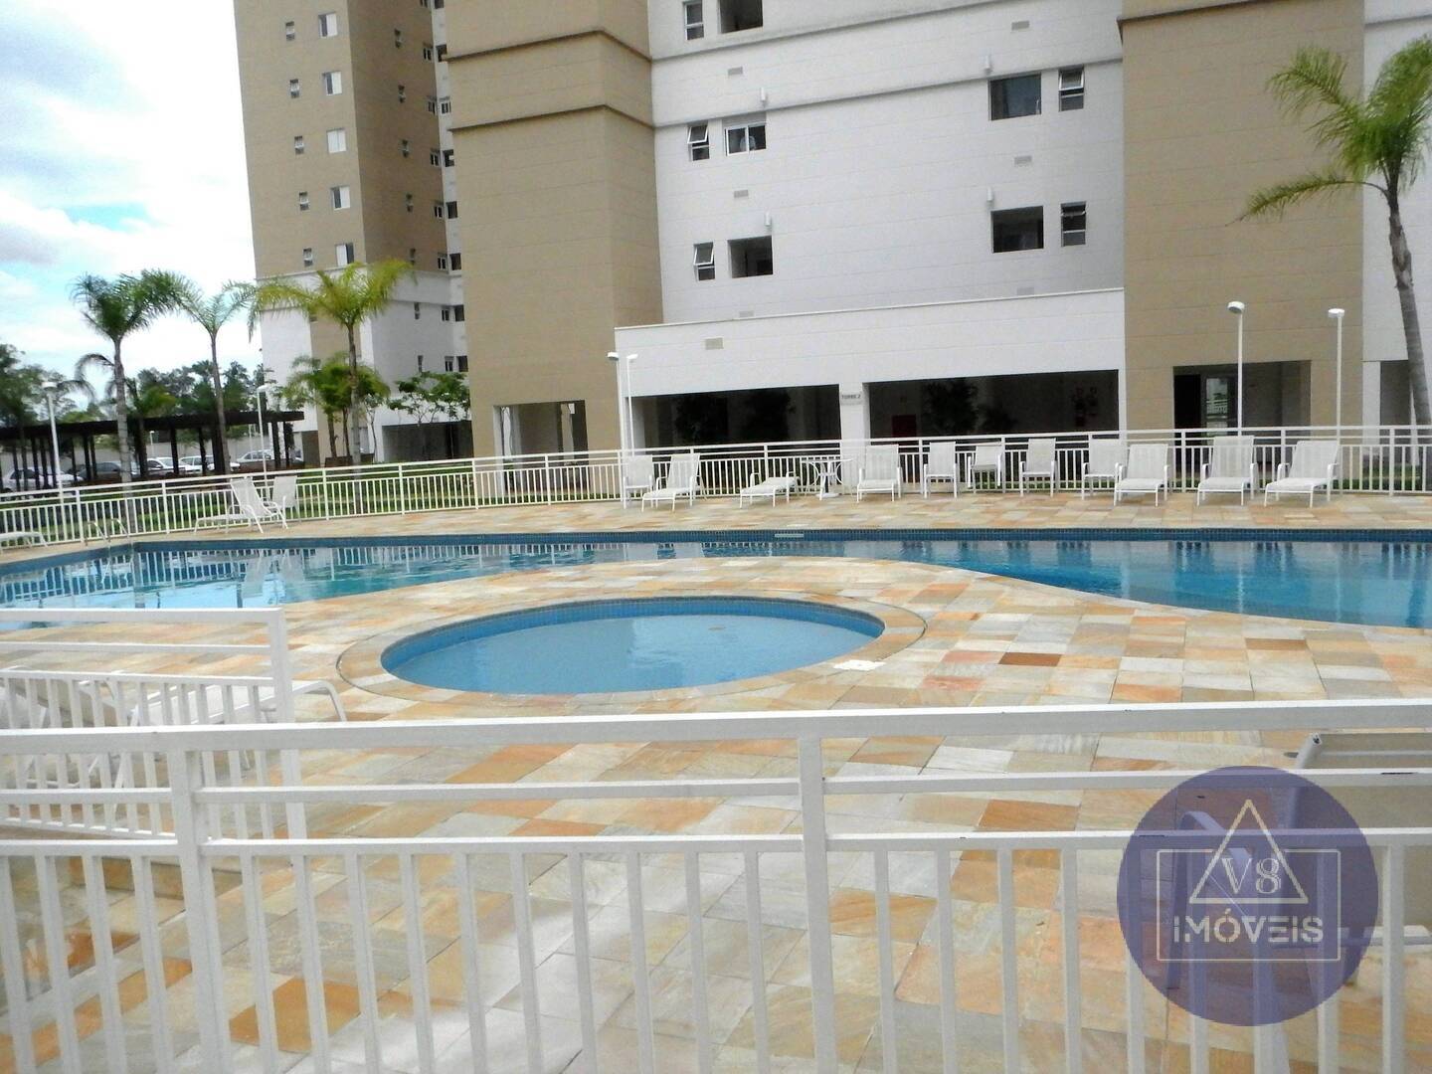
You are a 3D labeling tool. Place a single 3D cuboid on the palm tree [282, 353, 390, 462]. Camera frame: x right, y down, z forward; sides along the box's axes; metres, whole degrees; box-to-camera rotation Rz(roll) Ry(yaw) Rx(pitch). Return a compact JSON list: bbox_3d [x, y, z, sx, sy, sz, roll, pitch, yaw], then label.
[{"bbox_3d":[-15.279,-4.946,47.267,4.358,4.987,4.140,-3,6,0],"label":"palm tree"}]

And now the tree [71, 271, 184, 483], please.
[{"bbox_3d":[-12.160,-2.813,24.278,2.354,5.413,2.472,-3,6,0],"label":"tree"}]

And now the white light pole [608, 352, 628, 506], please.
[{"bbox_3d":[-2.118,-2.315,24.635,0.270,3.210,0.360,1,7,30],"label":"white light pole"}]

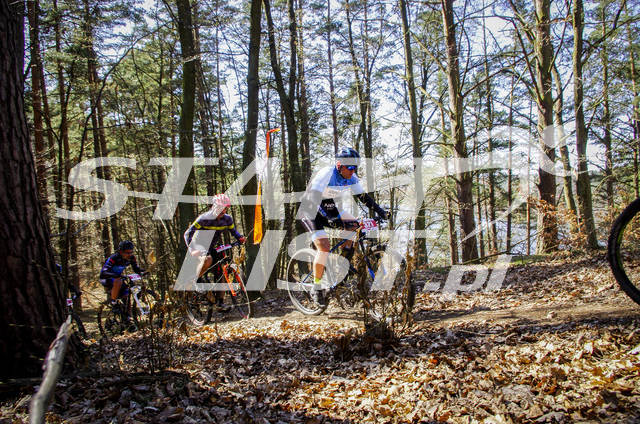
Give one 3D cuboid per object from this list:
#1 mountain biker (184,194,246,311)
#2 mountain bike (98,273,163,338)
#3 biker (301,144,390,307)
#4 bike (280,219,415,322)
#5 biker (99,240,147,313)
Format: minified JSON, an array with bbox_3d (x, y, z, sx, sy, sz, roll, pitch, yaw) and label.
[{"bbox_3d":[-1.380,0.535,6.380,0.660,1.540,0.800,0,-1,-40],"label":"mountain biker"},{"bbox_3d":[-3.190,1.570,7.950,1.820,1.050,0.680,-14,-5,37],"label":"mountain bike"},{"bbox_3d":[0.230,0.160,4.760,0.660,1.570,0.820,0,-1,-40],"label":"biker"},{"bbox_3d":[0.230,0.550,4.740,0.680,1.040,1.760,0,-6,-41],"label":"bike"},{"bbox_3d":[-3.260,1.170,7.950,0.920,1.400,0.580,-7,-1,38],"label":"biker"}]

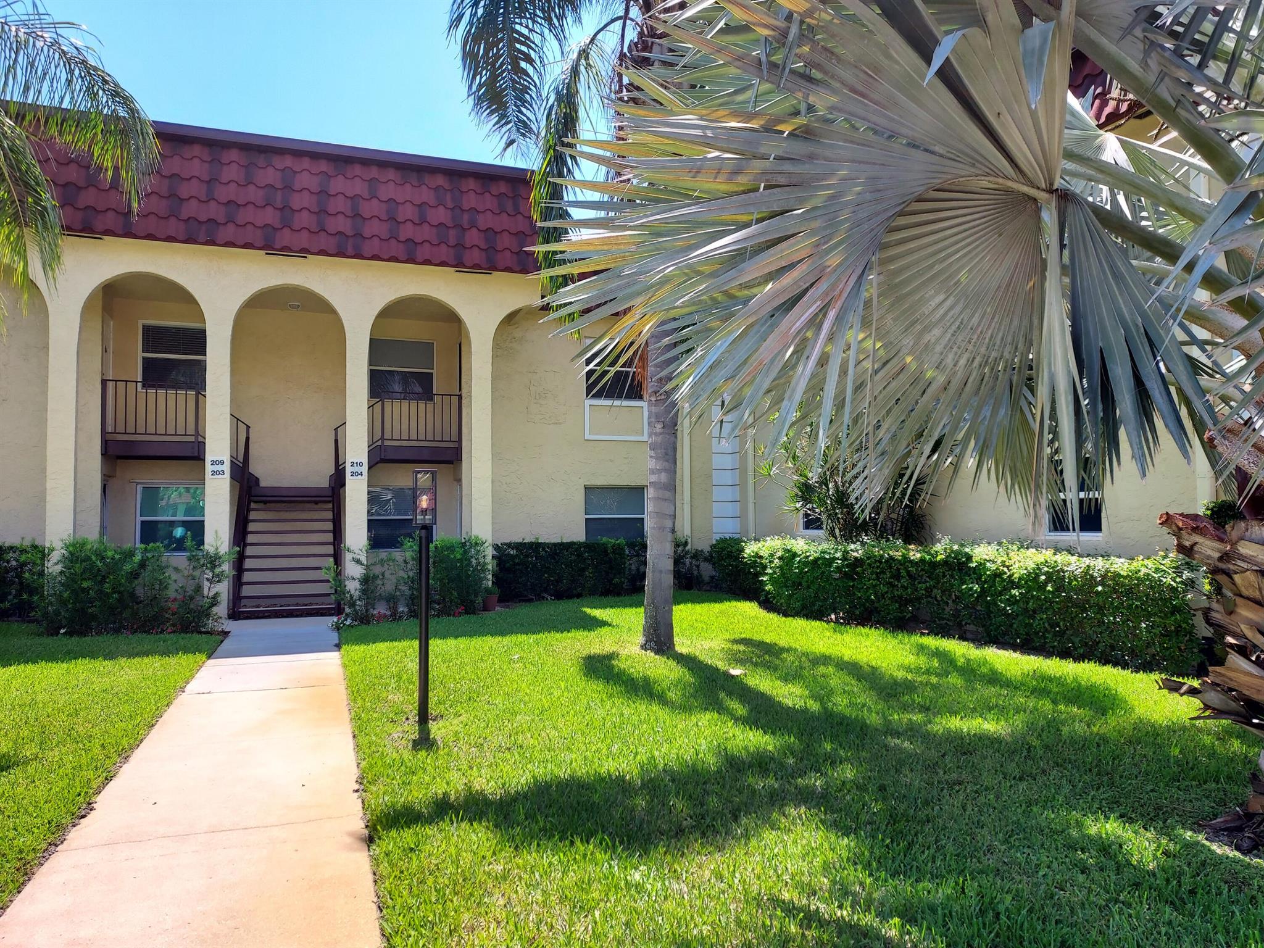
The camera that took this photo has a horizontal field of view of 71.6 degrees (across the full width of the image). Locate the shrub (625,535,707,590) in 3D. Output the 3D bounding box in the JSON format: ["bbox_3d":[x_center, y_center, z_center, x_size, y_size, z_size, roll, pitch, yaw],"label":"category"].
[{"bbox_3d":[0.558,1.721,16.916,1.663,1.045,0.800,1,-2,-20],"label":"shrub"}]

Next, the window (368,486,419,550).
[{"bbox_3d":[-4.571,0.883,17.384,1.362,1.280,0.100,1,-3,-20],"label":"window"}]

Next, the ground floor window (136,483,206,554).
[{"bbox_3d":[-8.318,0.841,16.055,1.362,1.280,0.100,1,-3,-20],"label":"ground floor window"}]

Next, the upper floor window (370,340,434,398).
[{"bbox_3d":[-4.595,-2.069,17.508,1.362,1.253,0.100,1,-3,-20],"label":"upper floor window"}]

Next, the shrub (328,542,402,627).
[{"bbox_3d":[-3.876,1.566,12.818,1.100,1.169,0.900,1,-3,-20],"label":"shrub"}]

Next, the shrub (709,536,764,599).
[{"bbox_3d":[2.019,1.761,17.085,0.950,1.074,0.950,1,-3,-20],"label":"shrub"}]

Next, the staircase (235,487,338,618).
[{"bbox_3d":[-5.660,1.238,14.548,1.485,2.007,2.686,1,-3,-20],"label":"staircase"}]

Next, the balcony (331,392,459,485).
[{"bbox_3d":[-4.336,-0.603,16.116,2.208,1.631,1.360,1,-2,-20],"label":"balcony"}]

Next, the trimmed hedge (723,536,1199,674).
[{"bbox_3d":[3.976,1.572,12.552,0.853,1.059,7.979,1,-3,-28],"label":"trimmed hedge"}]

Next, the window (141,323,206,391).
[{"bbox_3d":[-8.066,-2.061,15.590,1.220,1.228,0.110,1,-2,-20],"label":"window"}]

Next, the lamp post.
[{"bbox_3d":[-1.425,0.902,6.025,0.150,1.868,0.150,1,-2,-20],"label":"lamp post"}]

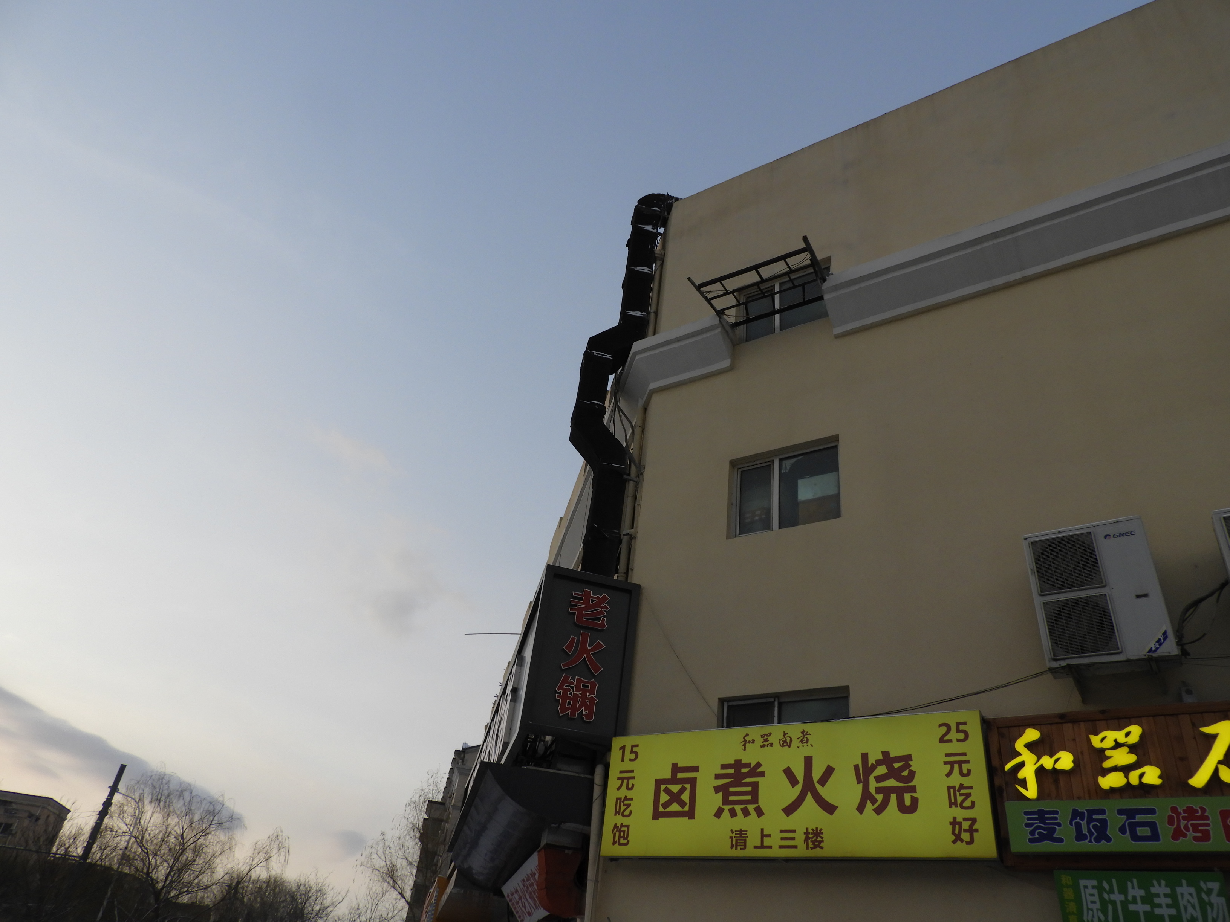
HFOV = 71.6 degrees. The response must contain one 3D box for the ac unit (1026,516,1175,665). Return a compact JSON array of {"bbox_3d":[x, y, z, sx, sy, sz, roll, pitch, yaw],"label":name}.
[{"bbox_3d":[4.186,1.199,7.396,0.937,1.262,0.340,-15,-39,29],"label":"ac unit"}]

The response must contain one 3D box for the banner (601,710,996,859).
[{"bbox_3d":[1.617,3.242,8.357,3.895,1.216,0.200,-15,-39,29],"label":"banner"}]

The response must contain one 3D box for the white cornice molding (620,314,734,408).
[{"bbox_3d":[0.796,-1.413,12.687,2.000,0.900,0.550,-15,-39,29],"label":"white cornice molding"}]

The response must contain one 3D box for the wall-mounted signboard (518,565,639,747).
[{"bbox_3d":[-0.387,2.303,10.121,1.200,2.006,0.250,12,-34,-8],"label":"wall-mounted signboard"}]

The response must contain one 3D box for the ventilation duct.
[{"bbox_3d":[0.059,-1.529,13.194,1.100,7.700,0.550,12,-34,-8],"label":"ventilation duct"}]

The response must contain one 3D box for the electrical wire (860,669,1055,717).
[{"bbox_3d":[3.031,2.116,7.708,1.850,0.180,0.050,-25,-45,38],"label":"electrical wire"}]

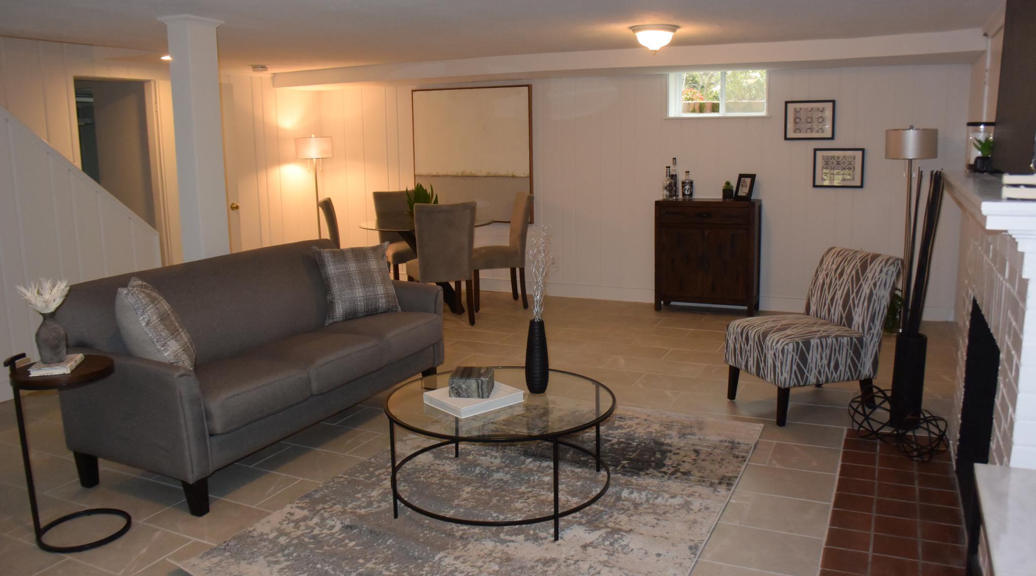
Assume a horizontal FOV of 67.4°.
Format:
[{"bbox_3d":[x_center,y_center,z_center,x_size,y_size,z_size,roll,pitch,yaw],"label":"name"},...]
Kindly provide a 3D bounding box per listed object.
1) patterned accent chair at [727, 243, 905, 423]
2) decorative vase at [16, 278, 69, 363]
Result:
[{"bbox_3d":[1.593,0.227,4.263,0.725,0.832,0.535,-4,10,-19],"label":"patterned accent chair"},{"bbox_3d":[-1.709,0.111,2.829,0.165,0.300,0.165,4,11,25],"label":"decorative vase"}]

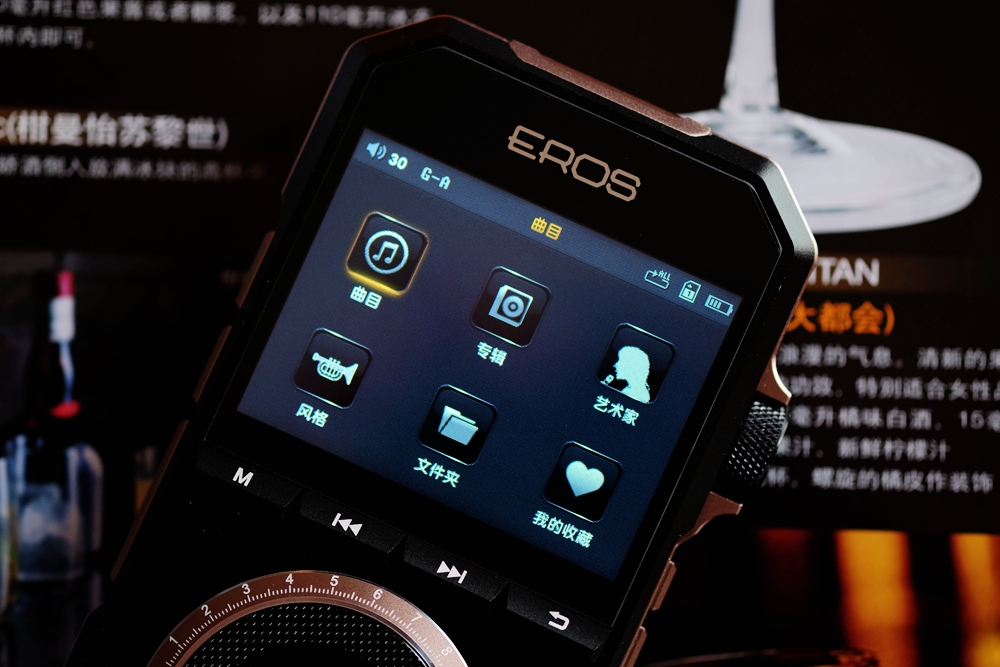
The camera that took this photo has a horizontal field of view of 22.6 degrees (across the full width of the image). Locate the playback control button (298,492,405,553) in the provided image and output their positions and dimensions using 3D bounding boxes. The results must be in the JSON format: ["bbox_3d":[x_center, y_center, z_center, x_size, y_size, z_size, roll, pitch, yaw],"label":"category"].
[{"bbox_3d":[-0.015,0.018,0.244,0.011,0.002,0.002,24,86,2],"label":"playback control button"}]

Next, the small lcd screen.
[{"bbox_3d":[-0.001,0.002,0.245,0.041,0.002,0.031,24,86,2],"label":"small lcd screen"}]

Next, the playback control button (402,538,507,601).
[{"bbox_3d":[-0.005,0.023,0.244,0.011,0.002,0.002,24,86,2],"label":"playback control button"}]

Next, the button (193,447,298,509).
[{"bbox_3d":[-0.025,0.014,0.245,0.011,0.002,0.002,24,86,2],"label":"button"}]

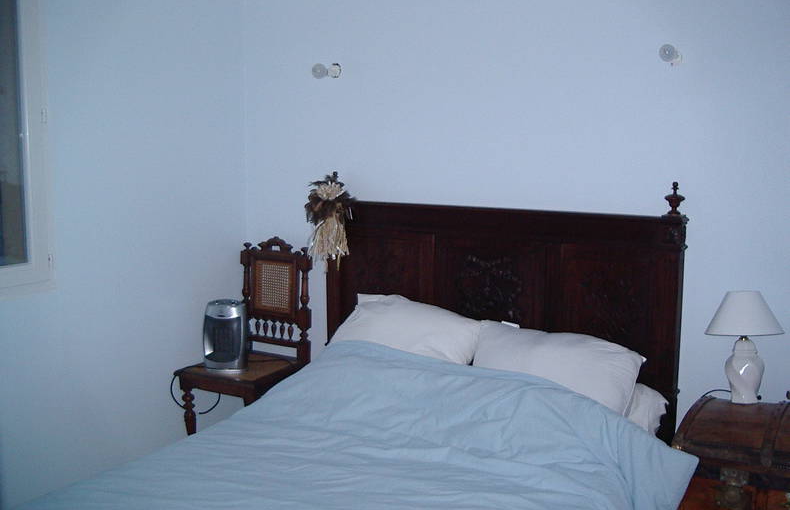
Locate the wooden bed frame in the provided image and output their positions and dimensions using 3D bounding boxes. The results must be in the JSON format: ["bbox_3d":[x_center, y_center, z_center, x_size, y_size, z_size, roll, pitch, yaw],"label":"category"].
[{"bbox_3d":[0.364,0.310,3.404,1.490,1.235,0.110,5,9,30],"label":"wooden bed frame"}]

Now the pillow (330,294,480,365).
[{"bbox_3d":[-0.044,0.363,3.264,0.620,0.180,0.500,5,36,30],"label":"pillow"}]

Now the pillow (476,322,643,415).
[{"bbox_3d":[0.474,0.444,2.949,0.640,0.180,0.520,5,31,30],"label":"pillow"}]

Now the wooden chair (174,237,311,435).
[{"bbox_3d":[-0.633,0.427,3.687,0.430,0.972,0.520,5,9,30],"label":"wooden chair"}]

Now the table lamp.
[{"bbox_3d":[1.091,0.287,2.685,0.245,0.356,0.245,5,9,30],"label":"table lamp"}]

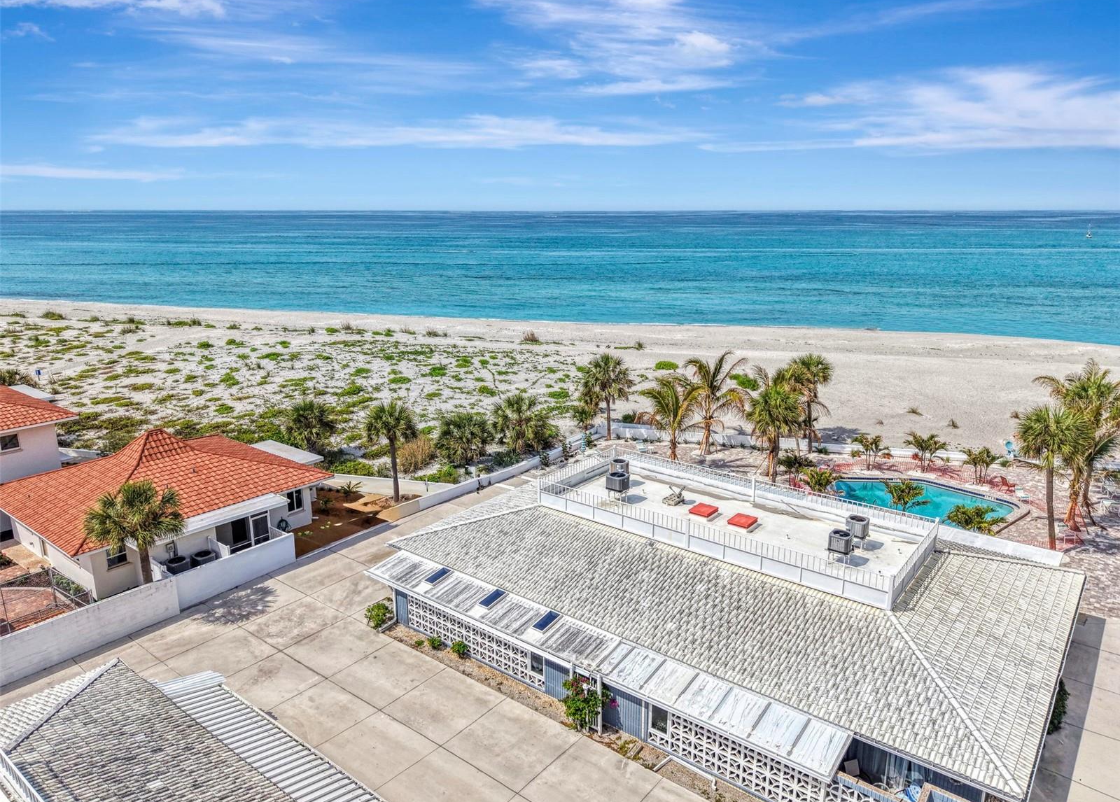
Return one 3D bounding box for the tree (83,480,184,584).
[{"bbox_3d":[-17.620,6.236,32.407,4.160,6.190,4.160,0,14,0],"label":"tree"}]

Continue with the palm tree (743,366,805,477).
[{"bbox_3d":[13.827,1.660,49.244,3.800,7.450,3.690,4,14,16],"label":"palm tree"}]

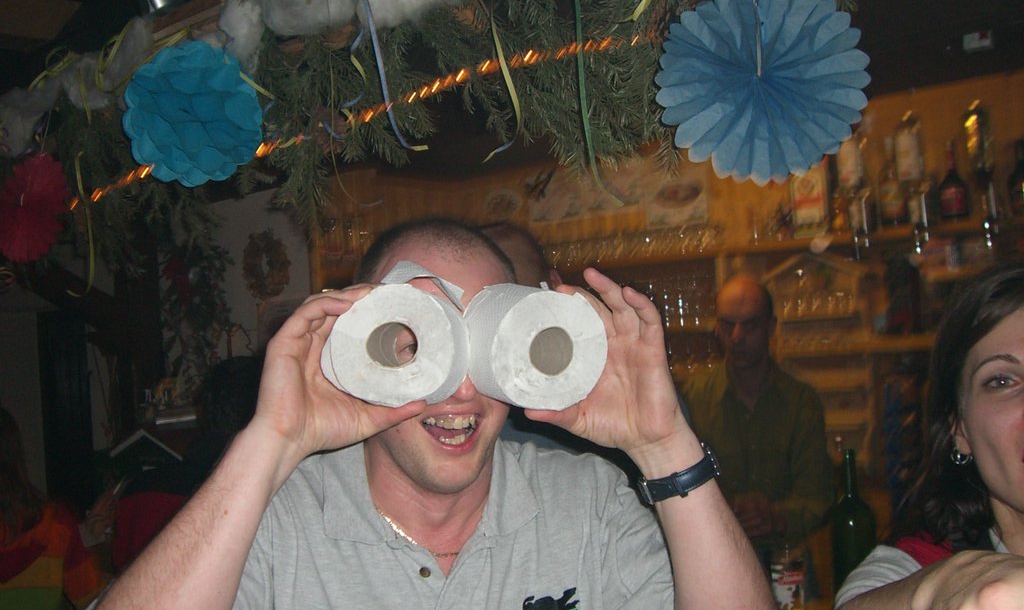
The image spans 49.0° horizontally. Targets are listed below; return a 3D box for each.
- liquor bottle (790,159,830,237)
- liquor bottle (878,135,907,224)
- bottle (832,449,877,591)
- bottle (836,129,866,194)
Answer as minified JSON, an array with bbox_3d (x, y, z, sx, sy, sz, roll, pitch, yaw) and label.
[{"bbox_3d":[0.948,-0.360,3.600,0.107,0.280,0.085,-5,-3,25],"label":"liquor bottle"},{"bbox_3d":[1.203,-0.393,3.550,0.083,0.280,0.083,-5,-4,30],"label":"liquor bottle"},{"bbox_3d":[0.762,0.495,2.500,0.097,0.345,0.097,-5,-4,30],"label":"bottle"},{"bbox_3d":[1.057,-0.441,3.500,0.080,0.240,0.080,-5,-4,30],"label":"bottle"}]

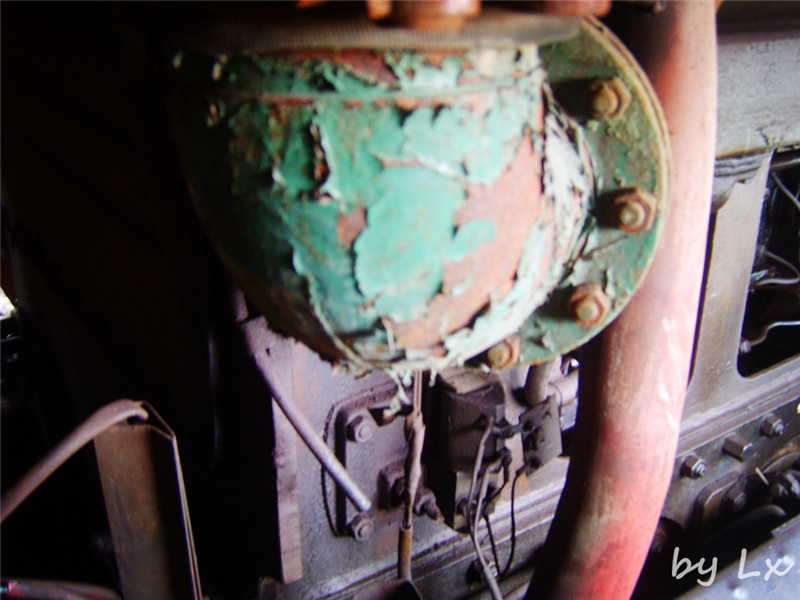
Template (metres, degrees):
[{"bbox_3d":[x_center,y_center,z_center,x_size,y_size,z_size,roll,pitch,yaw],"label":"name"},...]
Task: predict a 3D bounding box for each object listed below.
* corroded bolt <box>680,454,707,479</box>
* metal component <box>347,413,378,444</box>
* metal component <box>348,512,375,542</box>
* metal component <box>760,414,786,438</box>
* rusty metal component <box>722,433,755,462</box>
[{"bbox_3d":[0.471,0.265,1.149,0.035,0.035,0.028,-13,24,-31],"label":"corroded bolt"},{"bbox_3d":[-0.041,0.137,0.760,0.025,0.025,0.019,-13,24,-31],"label":"metal component"},{"bbox_3d":[-0.044,0.253,0.800,0.025,0.025,0.019,-13,24,-31],"label":"metal component"},{"bbox_3d":[0.659,0.222,1.265,0.036,0.036,0.028,-13,24,-31],"label":"metal component"},{"bbox_3d":[0.574,0.248,1.215,0.033,0.033,0.036,-13,24,-31],"label":"rusty metal component"}]

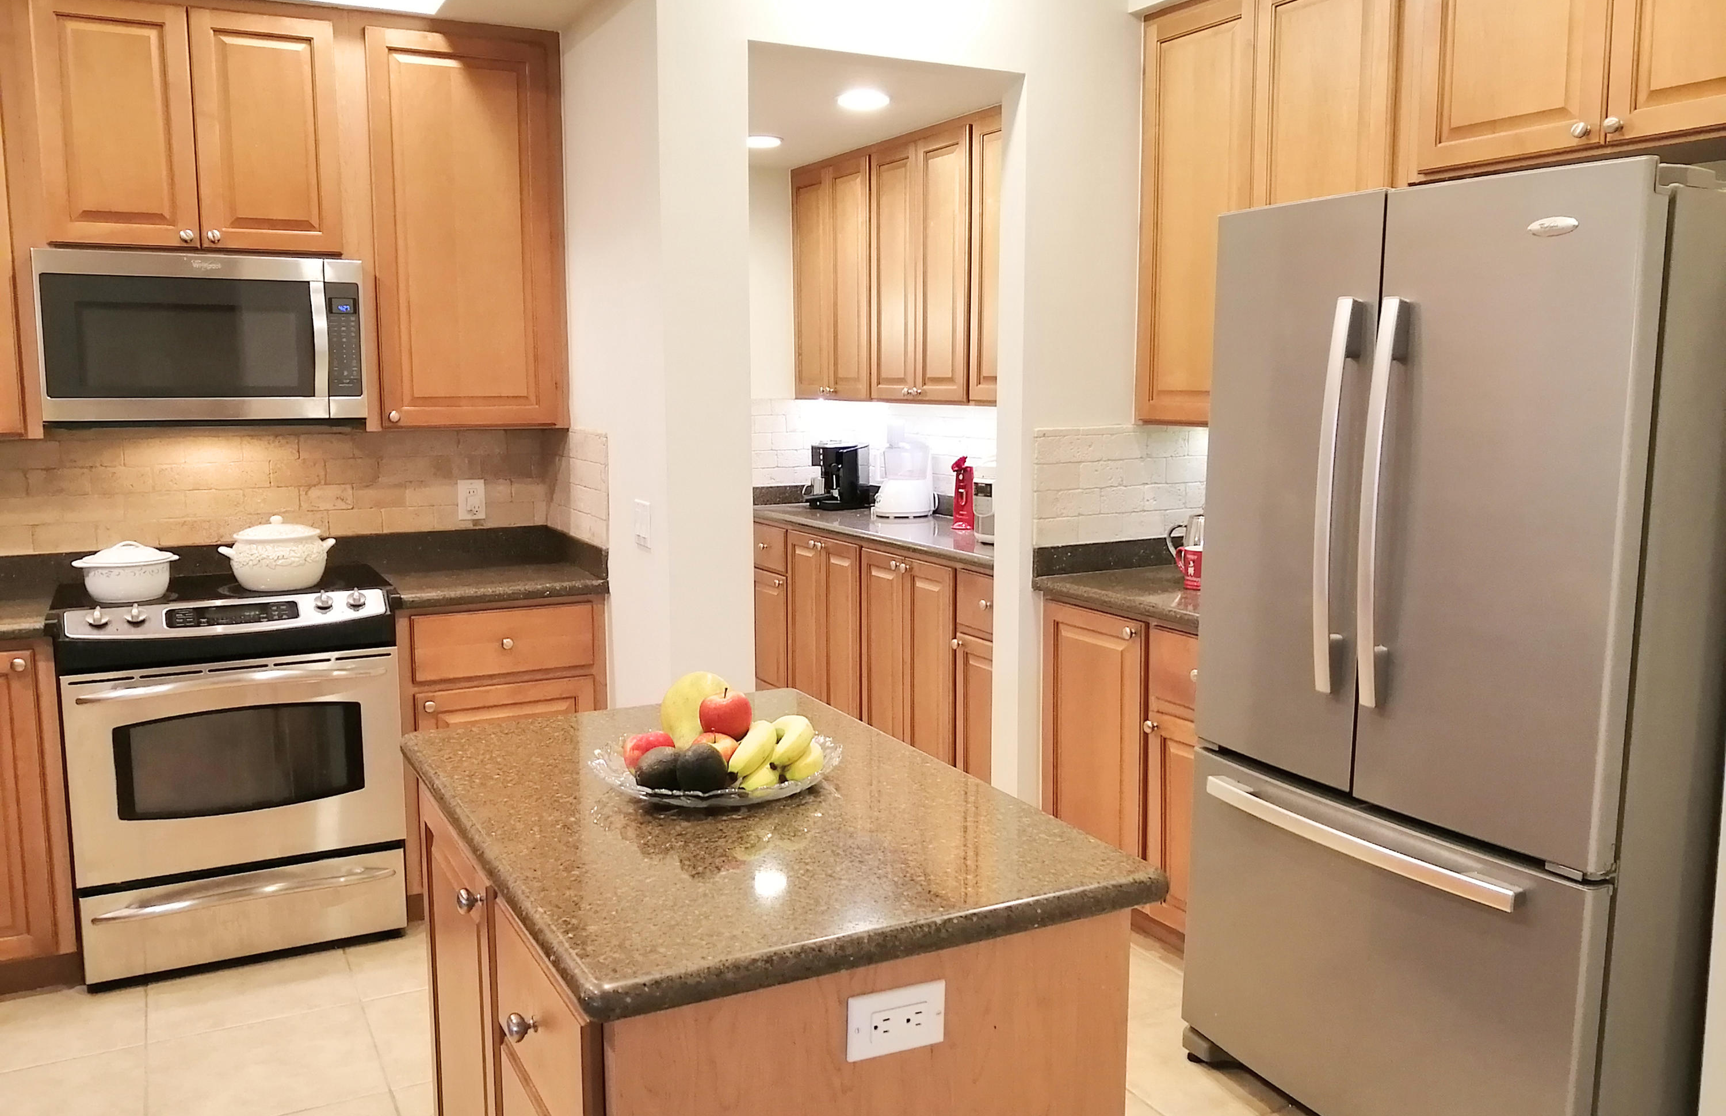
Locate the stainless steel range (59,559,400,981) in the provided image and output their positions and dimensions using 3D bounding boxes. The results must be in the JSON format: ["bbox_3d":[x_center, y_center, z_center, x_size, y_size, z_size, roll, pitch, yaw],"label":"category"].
[{"bbox_3d":[-1.696,0.547,3.669,0.775,0.920,0.700,-4,9,-28],"label":"stainless steel range"}]

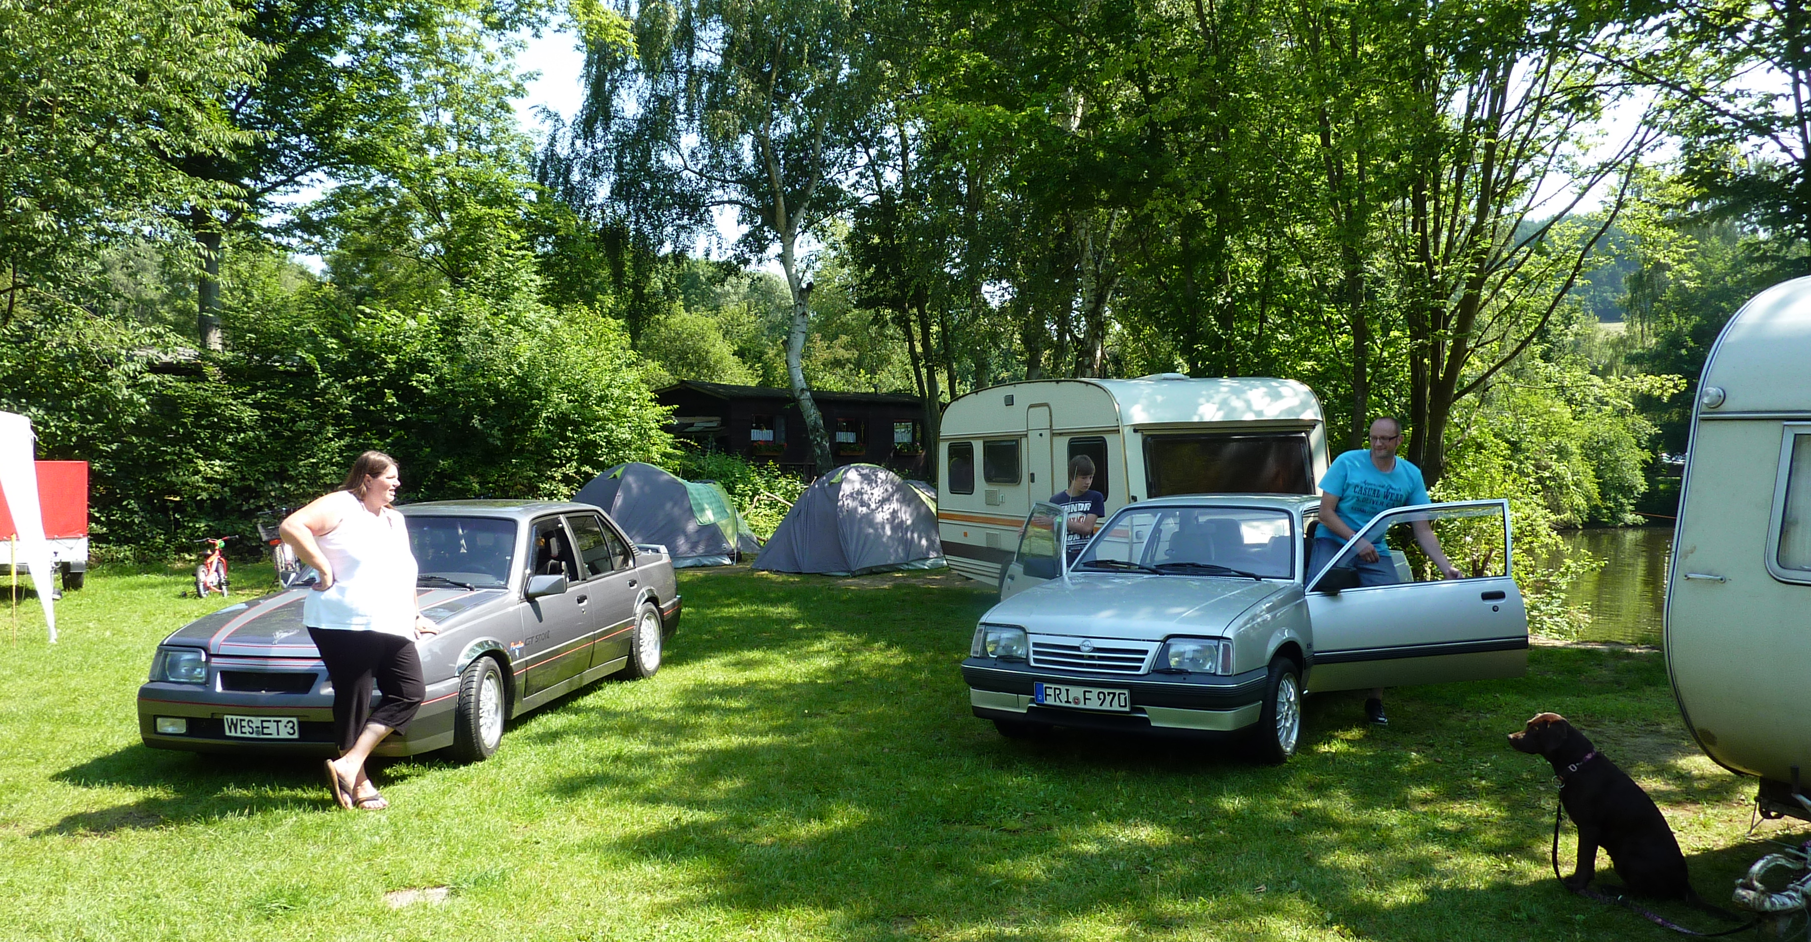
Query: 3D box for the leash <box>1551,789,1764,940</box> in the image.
[{"bbox_3d":[2.670,1.390,4.680,0.200,0.360,0.700,-1,1,-30],"label":"leash"}]

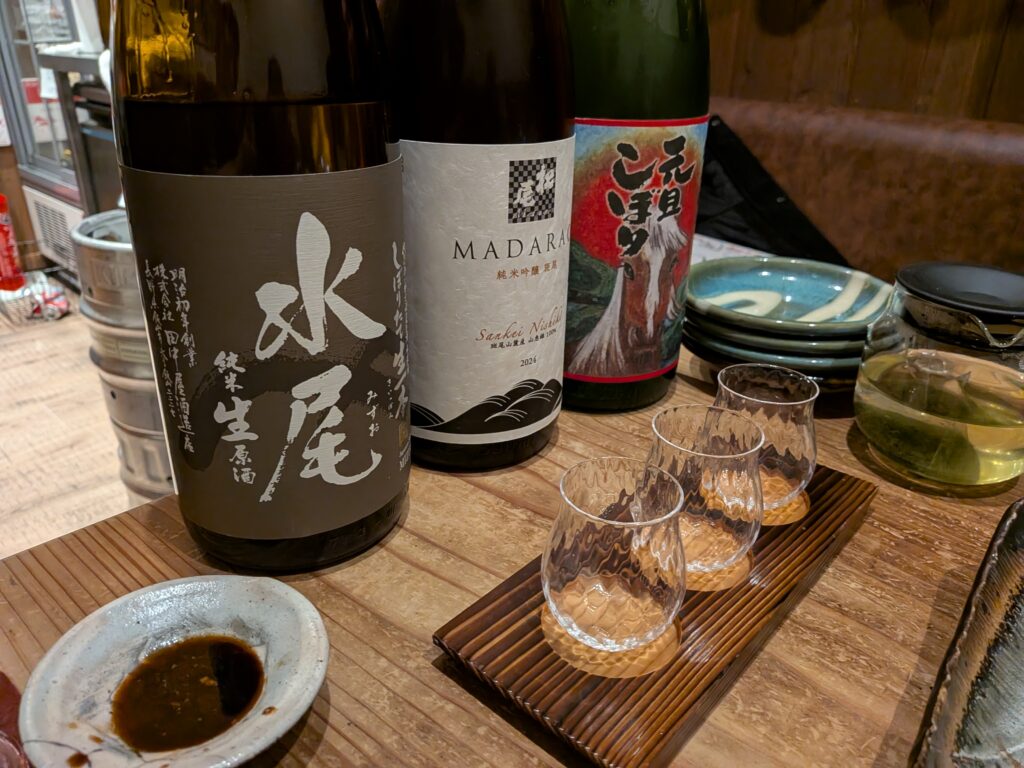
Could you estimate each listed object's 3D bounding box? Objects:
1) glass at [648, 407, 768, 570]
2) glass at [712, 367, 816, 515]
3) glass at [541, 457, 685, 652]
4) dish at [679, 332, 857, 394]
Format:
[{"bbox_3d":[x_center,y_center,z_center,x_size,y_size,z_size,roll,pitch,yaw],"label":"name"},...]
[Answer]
[{"bbox_3d":[0.075,0.045,0.289,0.051,0.062,0.051,2,25,0],"label":"glass"},{"bbox_3d":[0.114,0.028,0.331,0.051,0.062,0.051,2,25,0],"label":"glass"},{"bbox_3d":[0.036,0.063,0.249,0.051,0.062,0.051,2,25,0],"label":"glass"},{"bbox_3d":[0.188,-0.021,0.510,0.141,0.026,0.141,1,25,-1],"label":"dish"}]

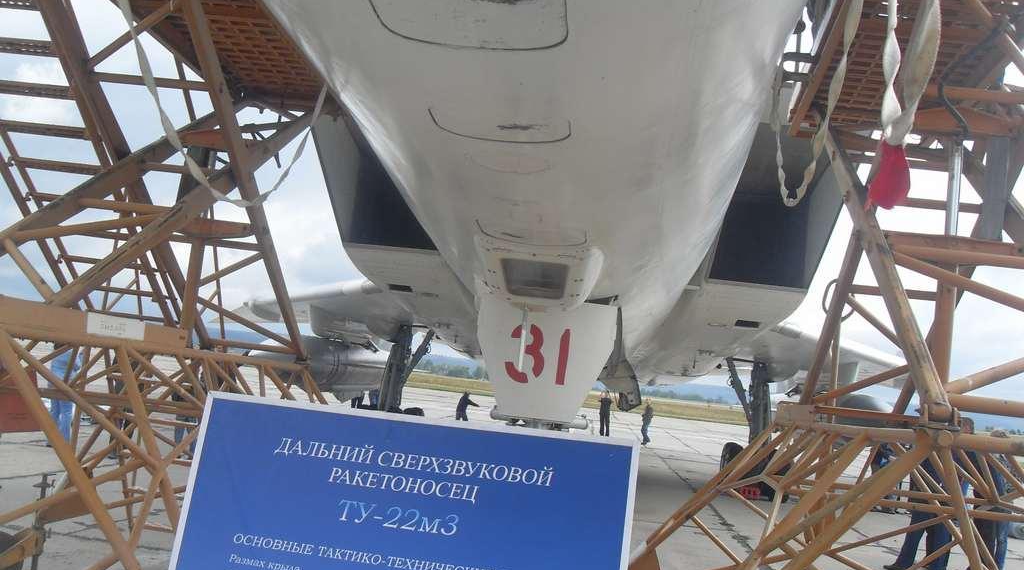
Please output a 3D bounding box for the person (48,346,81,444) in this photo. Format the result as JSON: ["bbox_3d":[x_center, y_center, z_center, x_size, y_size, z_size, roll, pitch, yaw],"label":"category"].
[{"bbox_3d":[-6.740,1.585,15.700,0.400,1.750,0.520,2,-7,41],"label":"person"}]

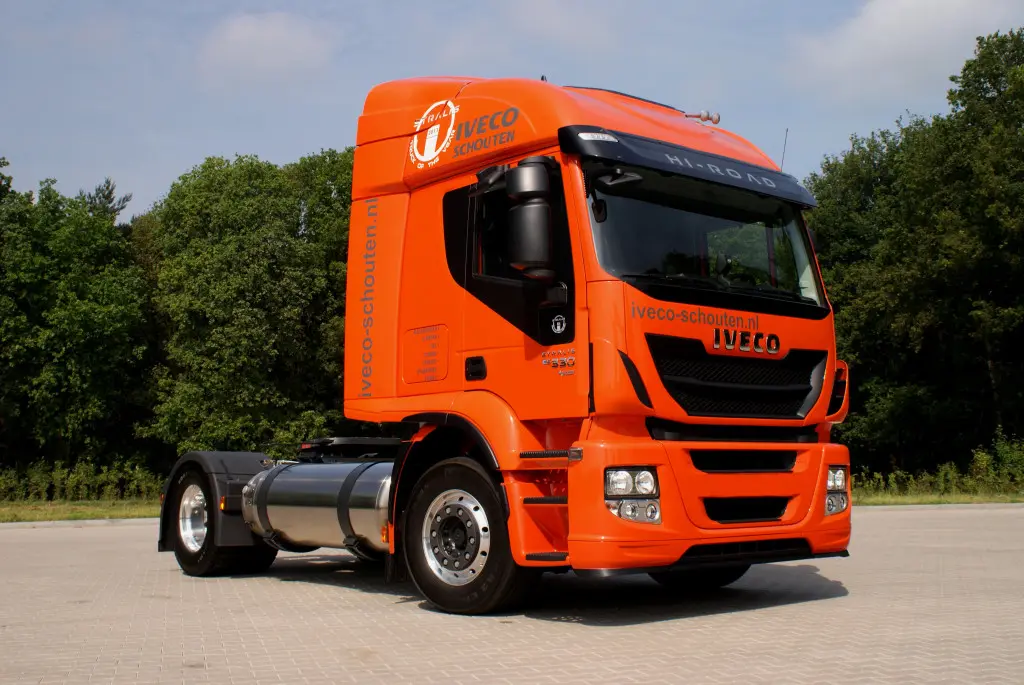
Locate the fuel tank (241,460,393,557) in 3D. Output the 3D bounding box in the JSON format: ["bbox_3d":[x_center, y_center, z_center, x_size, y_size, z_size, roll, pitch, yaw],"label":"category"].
[{"bbox_3d":[-1.303,1.272,8.620,0.670,0.670,2.200,6,-9,-40],"label":"fuel tank"}]

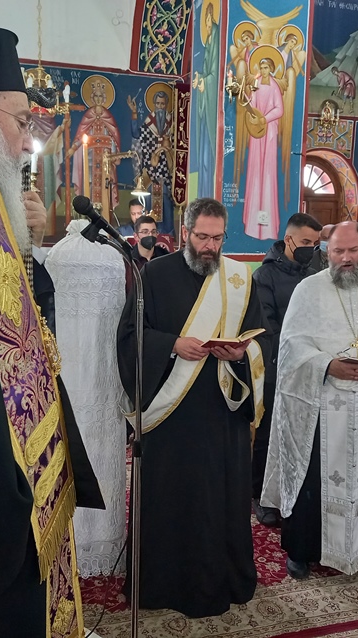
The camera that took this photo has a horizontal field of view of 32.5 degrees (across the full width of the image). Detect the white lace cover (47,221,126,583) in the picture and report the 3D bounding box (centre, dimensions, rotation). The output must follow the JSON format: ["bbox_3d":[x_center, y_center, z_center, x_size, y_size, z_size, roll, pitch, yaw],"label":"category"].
[{"bbox_3d":[-0.455,0.372,3.017,0.385,1.690,0.385,-1,8,-17],"label":"white lace cover"}]

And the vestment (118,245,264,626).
[{"bbox_3d":[0.052,0.361,2.791,0.617,1.807,0.506,-1,8,-17],"label":"vestment"}]

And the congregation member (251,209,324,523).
[{"bbox_3d":[0.648,0.287,3.537,0.496,1.782,0.364,-4,10,-35],"label":"congregation member"}]

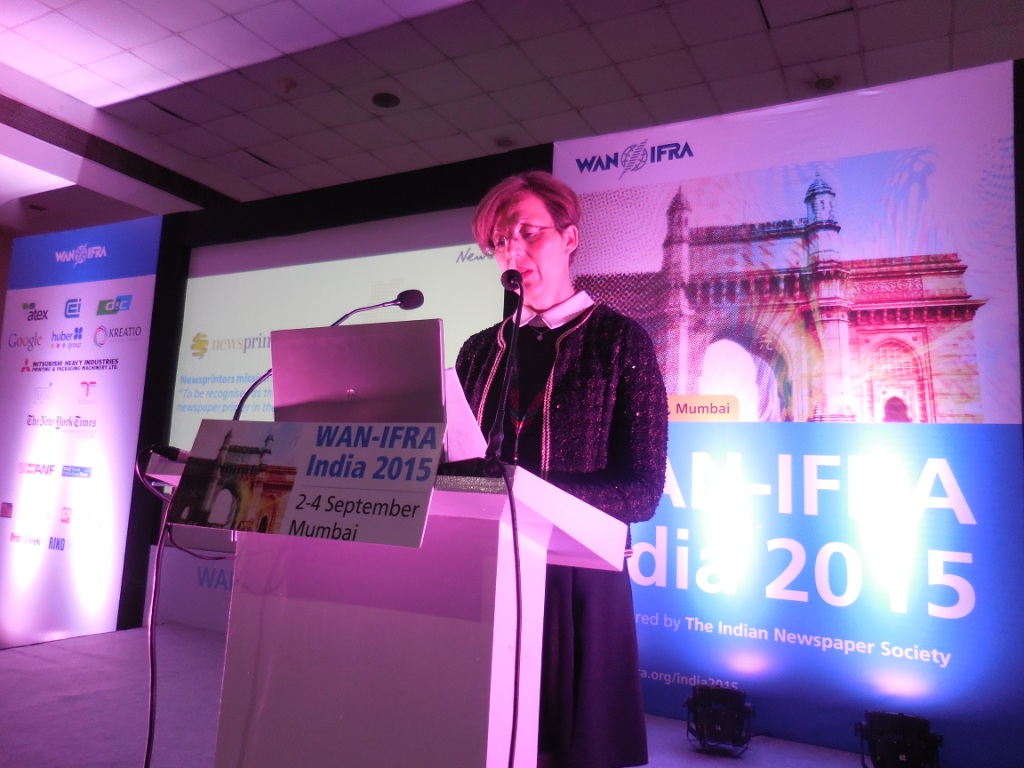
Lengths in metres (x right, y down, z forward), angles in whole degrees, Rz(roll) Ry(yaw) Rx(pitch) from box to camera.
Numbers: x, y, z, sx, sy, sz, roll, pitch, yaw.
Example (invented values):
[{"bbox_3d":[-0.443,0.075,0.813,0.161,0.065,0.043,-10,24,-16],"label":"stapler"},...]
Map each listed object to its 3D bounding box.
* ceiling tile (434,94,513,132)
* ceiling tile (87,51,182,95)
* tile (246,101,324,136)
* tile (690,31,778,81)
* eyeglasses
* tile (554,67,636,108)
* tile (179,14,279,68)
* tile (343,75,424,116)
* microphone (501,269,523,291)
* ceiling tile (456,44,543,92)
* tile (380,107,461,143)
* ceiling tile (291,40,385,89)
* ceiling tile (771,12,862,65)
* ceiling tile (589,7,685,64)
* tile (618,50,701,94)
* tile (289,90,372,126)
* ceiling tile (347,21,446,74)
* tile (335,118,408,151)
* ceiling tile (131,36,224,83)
[{"bbox_3d":[-0.350,-2.565,7.006,0.600,0.020,0.600,-1,-7,27],"label":"ceiling tile"},{"bbox_3d":[-3.314,-2.732,6.528,0.600,0.025,0.600,-1,-7,28],"label":"ceiling tile"},{"bbox_3d":[-2.223,-2.603,7.309,0.600,0.020,0.600,-1,-7,27],"label":"tile"},{"bbox_3d":[1.778,-2.597,5.883,0.595,0.020,0.595,-1,-7,28],"label":"tile"},{"bbox_3d":[0.046,-0.283,1.472,0.138,0.045,0.140,-11,6,40],"label":"eyeglasses"},{"bbox_3d":[0.715,-2.579,6.440,0.595,0.020,0.595,-1,-7,28],"label":"tile"},{"bbox_3d":[-2.250,-2.750,5.972,0.600,0.025,0.600,-1,-7,28],"label":"tile"},{"bbox_3d":[-1.157,-2.617,6.748,0.595,0.020,0.595,-1,-7,28],"label":"tile"},{"bbox_3d":[-0.001,-0.164,1.160,0.035,0.035,0.045,3,11,-9],"label":"microphone"},{"bbox_3d":[-0.094,-2.642,6.201,0.600,0.020,0.600,-1,-7,27],"label":"ceiling tile"},{"bbox_3d":[-0.879,-2.553,7.276,0.595,0.020,0.595,-1,-7,28],"label":"tile"},{"bbox_3d":[-1.435,-2.690,6.227,0.600,0.020,0.600,-1,-7,27],"label":"ceiling tile"},{"bbox_3d":[2.303,-2.612,5.611,0.600,0.025,0.600,-1,-7,28],"label":"ceiling tile"},{"bbox_3d":[0.963,-2.661,5.639,0.600,0.025,0.600,-1,-7,28],"label":"ceiling tile"},{"bbox_3d":[1.246,-2.588,6.162,0.595,0.020,0.595,-1,-7,28],"label":"tile"},{"bbox_3d":[-1.688,-2.608,7.027,0.595,0.020,0.595,-1,-7,28],"label":"tile"},{"bbox_3d":[-0.910,-2.701,5.944,0.600,0.025,0.600,-1,-7,28],"label":"ceiling tile"},{"bbox_3d":[-1.414,-2.545,7.561,0.600,0.020,0.600,-1,-7,27],"label":"tile"},{"bbox_3d":[-2.782,-2.741,6.250,0.600,0.025,0.600,-1,-7,28],"label":"ceiling tile"}]

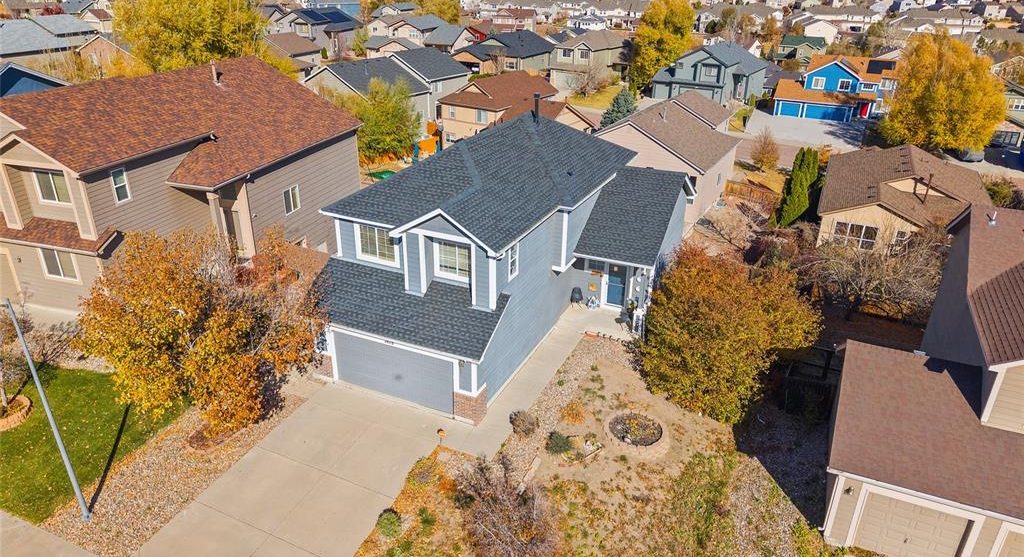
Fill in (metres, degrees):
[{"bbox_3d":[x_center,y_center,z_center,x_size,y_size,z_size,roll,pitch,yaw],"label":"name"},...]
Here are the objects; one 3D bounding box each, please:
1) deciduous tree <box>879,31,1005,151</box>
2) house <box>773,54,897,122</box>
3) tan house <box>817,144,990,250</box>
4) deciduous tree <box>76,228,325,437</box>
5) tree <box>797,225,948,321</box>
[{"bbox_3d":[45.480,-19.810,75.420,11.020,12.170,11.020,12,27,22],"label":"deciduous tree"},{"bbox_3d":[46.880,-28.410,104.320,15.700,8.000,13.000,12,28,24],"label":"house"},{"bbox_3d":[29.570,-6.550,53.340,11.300,6.800,16.500,11,28,23],"label":"tan house"},{"bbox_3d":[-9.890,1.920,22.550,7.200,6.300,6.900,11,28,23],"label":"deciduous tree"},{"bbox_3d":[15.830,0.000,31.480,6.120,4.350,6.120,12,27,22],"label":"tree"}]

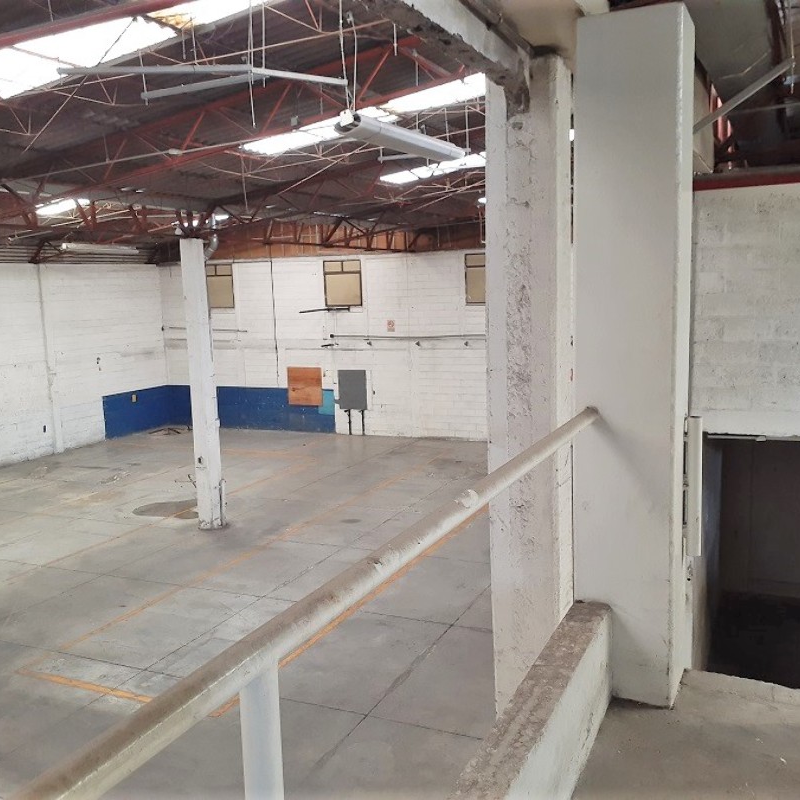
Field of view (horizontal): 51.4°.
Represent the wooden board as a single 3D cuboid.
[{"bbox_3d":[-2.820,-0.381,24.591,1.172,1.143,0.040,2,8,24],"label":"wooden board"}]

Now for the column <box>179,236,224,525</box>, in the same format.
[{"bbox_3d":[-3.457,-0.254,14.677,0.318,5.113,0.308,2,8,24],"label":"column"}]

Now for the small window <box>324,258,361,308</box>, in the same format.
[{"bbox_3d":[-1.601,-3.301,23.662,1.159,1.309,0.100,2,8,24],"label":"small window"}]

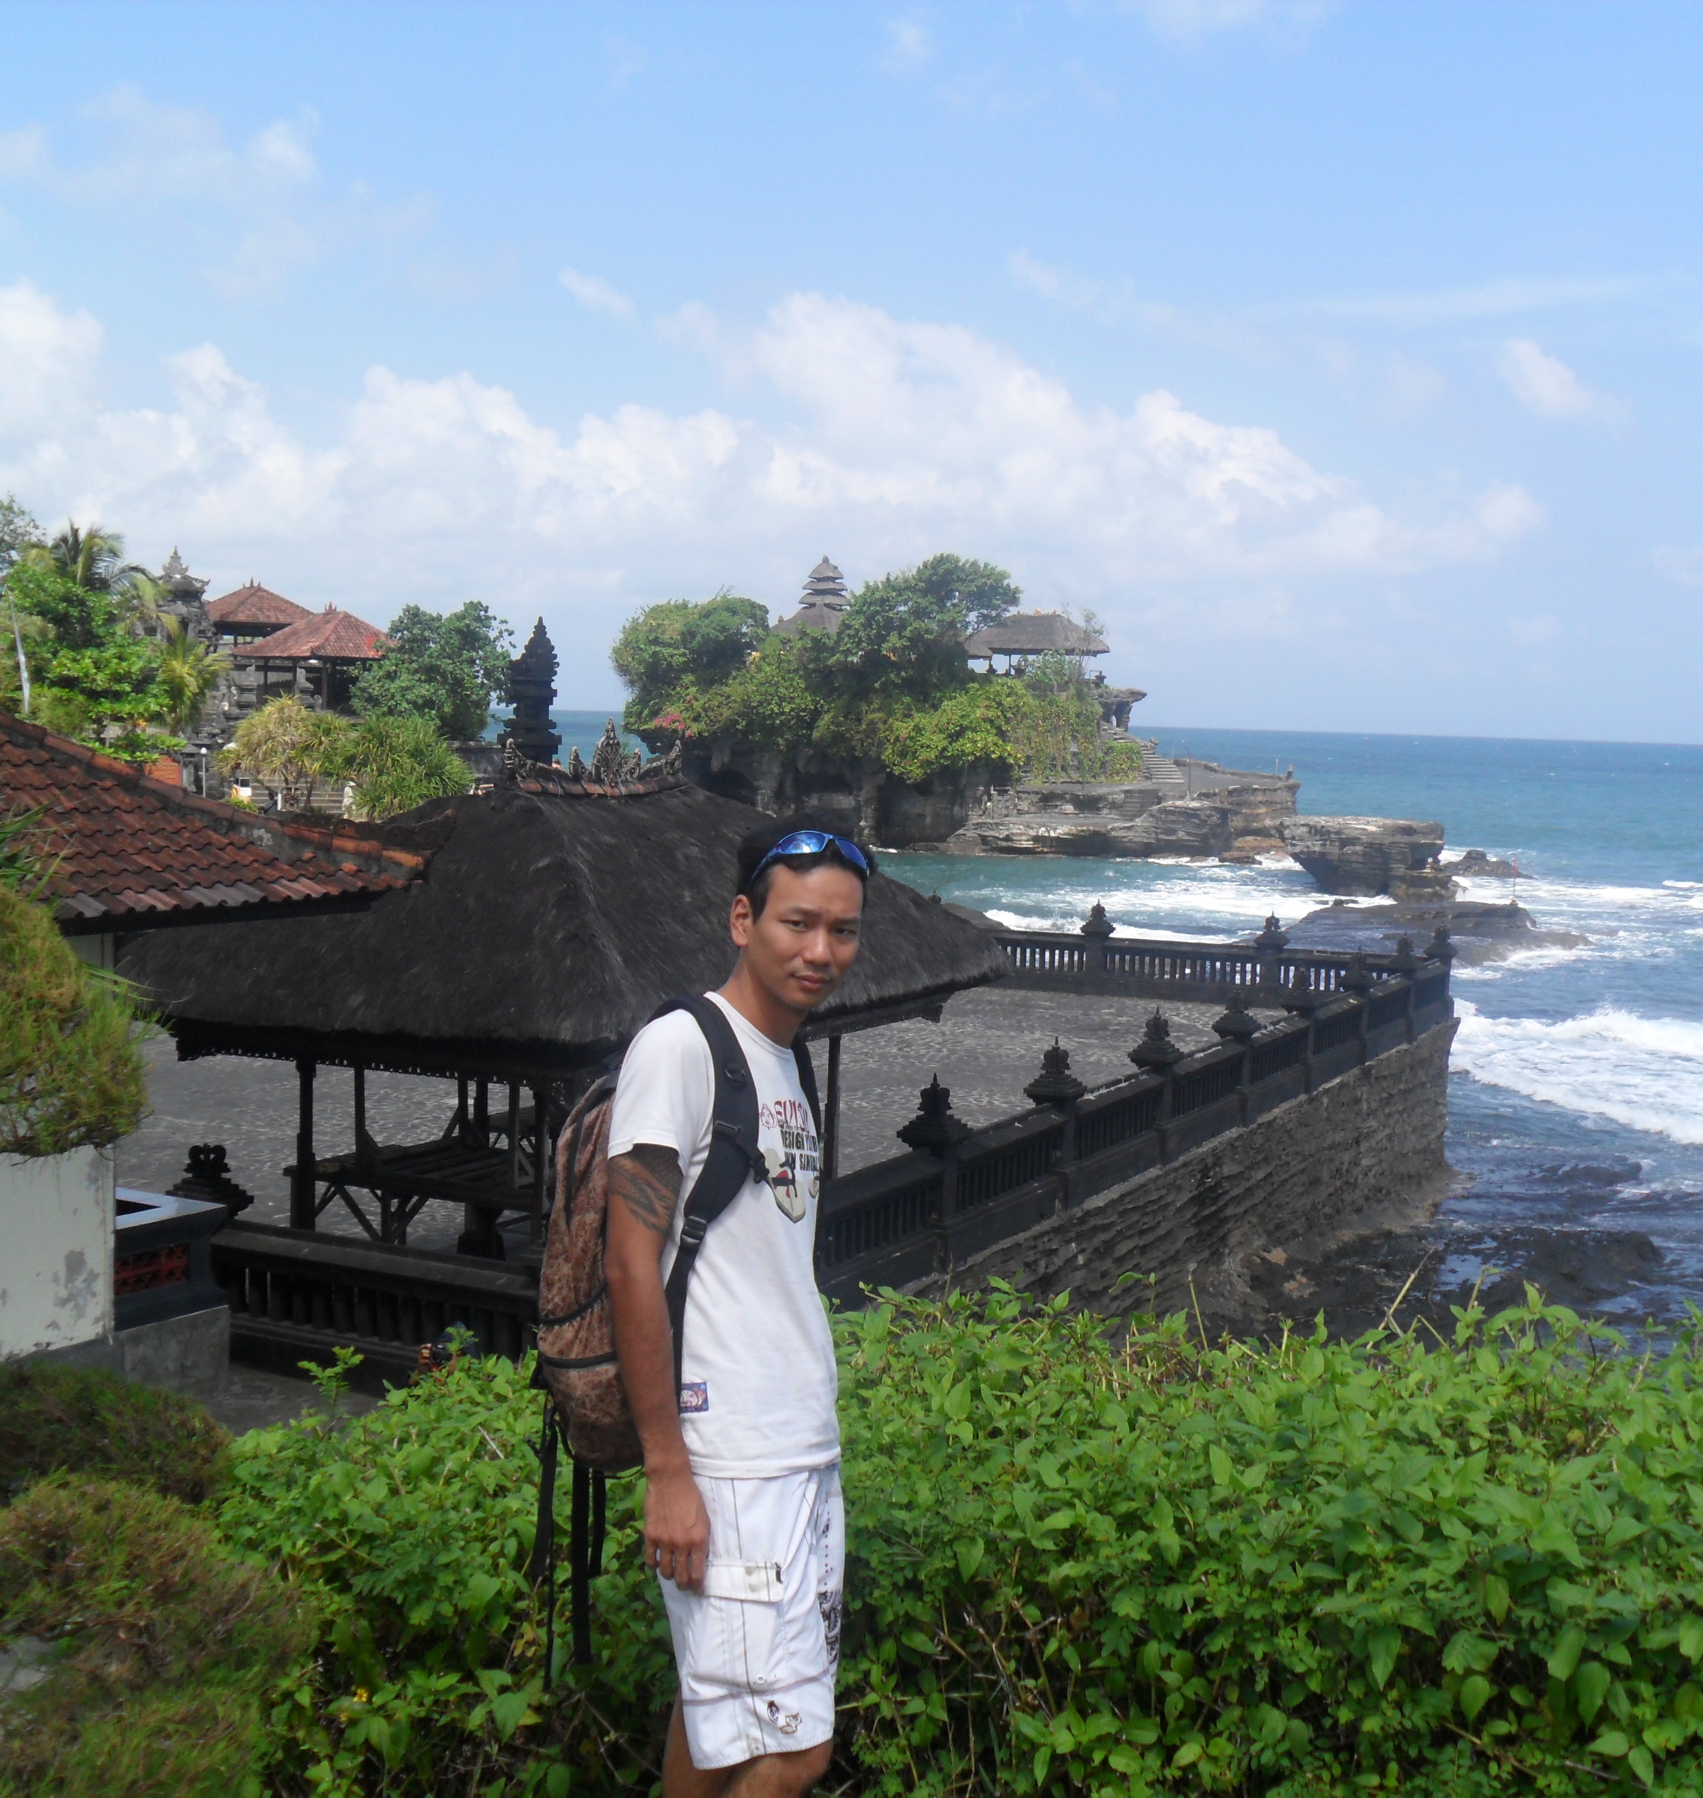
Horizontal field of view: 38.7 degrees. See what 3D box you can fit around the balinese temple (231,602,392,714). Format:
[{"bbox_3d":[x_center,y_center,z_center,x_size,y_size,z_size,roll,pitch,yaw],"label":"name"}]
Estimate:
[{"bbox_3d":[-20.954,-9.333,94.000,4.200,4.400,4.800,4,5,25],"label":"balinese temple"}]

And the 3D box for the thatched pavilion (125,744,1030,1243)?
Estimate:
[{"bbox_3d":[-2.689,0.788,28.107,5.660,5.250,10.140,4,5,25],"label":"thatched pavilion"}]

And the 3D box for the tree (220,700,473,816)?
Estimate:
[{"bbox_3d":[-16.484,-4.430,78.000,7.600,4.200,5.000,2,4,0],"label":"tree"}]

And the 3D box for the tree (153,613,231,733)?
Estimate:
[{"bbox_3d":[-21.790,-7.325,80.000,2.600,4.200,2.600,2,4,0],"label":"tree"}]

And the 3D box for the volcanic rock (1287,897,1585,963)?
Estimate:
[{"bbox_3d":[26.910,1.541,114.000,15.500,1.700,19.000,2,4,0],"label":"volcanic rock"}]

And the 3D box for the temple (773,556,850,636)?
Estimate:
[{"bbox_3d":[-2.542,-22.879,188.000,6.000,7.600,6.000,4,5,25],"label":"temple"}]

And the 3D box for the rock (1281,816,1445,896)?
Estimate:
[{"bbox_3d":[29.694,-2.434,140.000,9.300,4.400,7.500,2,4,0],"label":"rock"}]

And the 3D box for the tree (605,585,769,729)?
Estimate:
[{"bbox_3d":[-11.897,-17.536,178.000,12.000,10.500,11.000,2,4,0],"label":"tree"}]

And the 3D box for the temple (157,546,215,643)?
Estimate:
[{"bbox_3d":[-26.919,-12.078,98.000,2.600,4.400,2.400,4,5,25],"label":"temple"}]

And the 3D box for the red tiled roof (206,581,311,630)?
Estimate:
[{"bbox_3d":[-25.841,-12.818,106.000,4.300,2.100,4.500,4,5,25],"label":"red tiled roof"}]

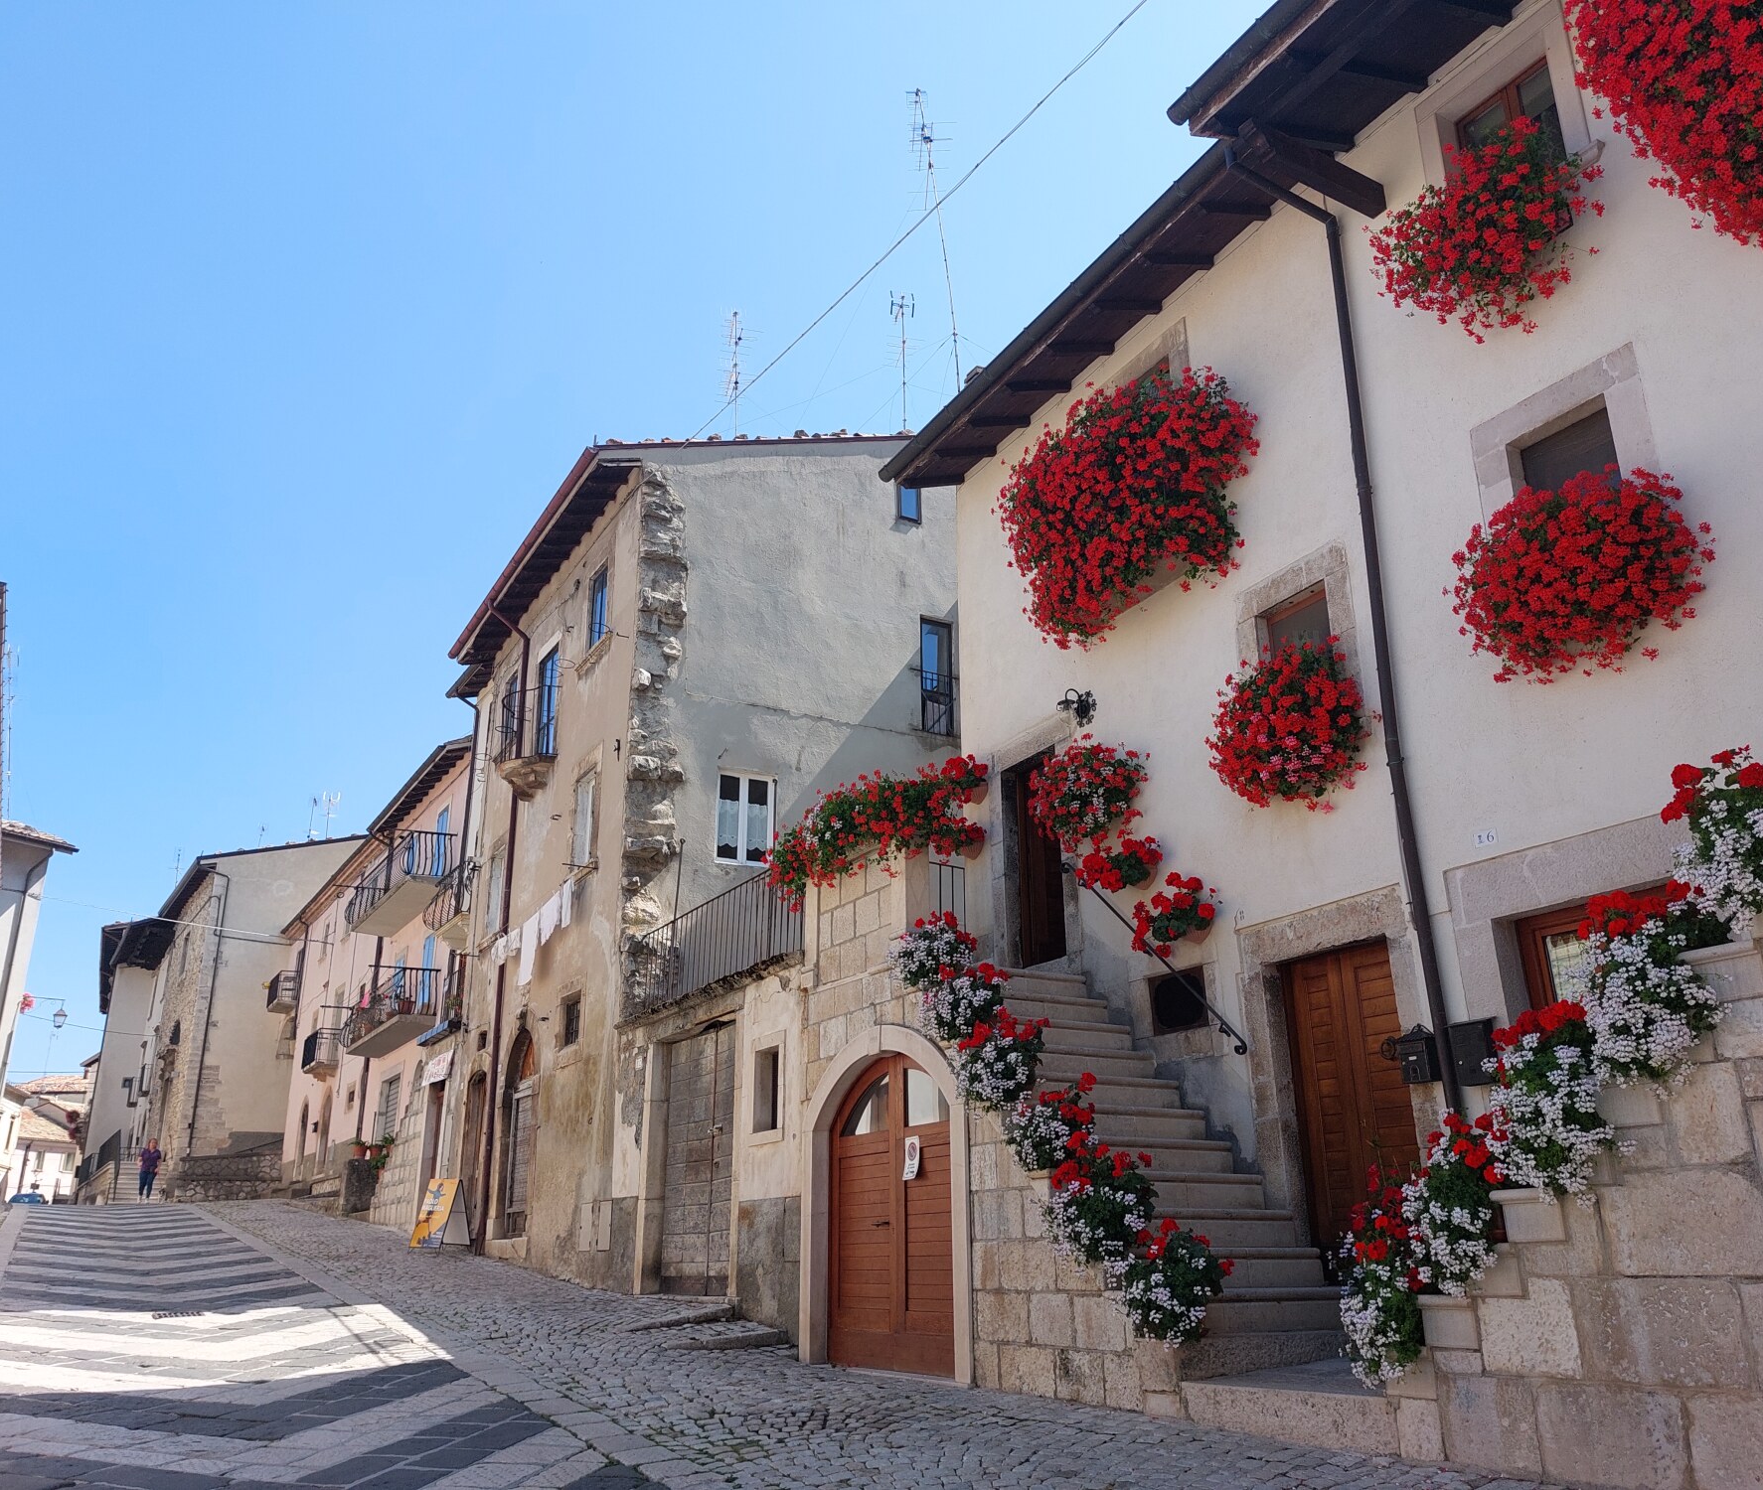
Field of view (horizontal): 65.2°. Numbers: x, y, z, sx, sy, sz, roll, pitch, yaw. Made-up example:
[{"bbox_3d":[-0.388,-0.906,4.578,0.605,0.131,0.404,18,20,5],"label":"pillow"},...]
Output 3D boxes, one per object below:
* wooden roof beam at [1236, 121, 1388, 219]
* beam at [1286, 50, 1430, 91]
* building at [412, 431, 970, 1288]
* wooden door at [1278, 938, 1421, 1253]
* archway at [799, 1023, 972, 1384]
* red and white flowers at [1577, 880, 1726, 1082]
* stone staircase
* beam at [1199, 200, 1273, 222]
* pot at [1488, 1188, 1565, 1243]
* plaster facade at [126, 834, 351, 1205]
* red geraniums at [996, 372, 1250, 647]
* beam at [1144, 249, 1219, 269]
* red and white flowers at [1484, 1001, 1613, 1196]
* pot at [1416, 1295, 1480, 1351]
[{"bbox_3d":[3.001,-3.947,9.486,1.220,0.220,0.140,12,-23,-28],"label":"wooden roof beam"},{"bbox_3d":[2.930,-4.160,8.433,1.292,0.120,0.120,-9,-12,-35],"label":"beam"},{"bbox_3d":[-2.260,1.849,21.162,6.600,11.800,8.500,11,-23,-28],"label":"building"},{"bbox_3d":[3.024,2.336,8.704,0.100,2.040,1.040,11,-23,-27],"label":"wooden door"},{"bbox_3d":[0.093,3.116,9.618,0.300,2.291,2.213,12,-24,-29],"label":"archway"},{"bbox_3d":[2.872,0.895,5.144,0.360,0.660,0.390,11,-23,-27],"label":"red and white flowers"},{"bbox_3d":[1.525,2.521,8.811,1.220,2.610,2.600,11,-23,-27],"label":"stone staircase"},{"bbox_3d":[2.719,-4.112,10.598,0.710,0.125,0.095,-8,-14,-32],"label":"beam"},{"bbox_3d":[2.680,1.921,5.591,0.240,0.185,0.320,11,-23,-27],"label":"pot"},{"bbox_3d":[-20.137,9.914,46.973,6.500,10.900,9.500,12,-23,-29],"label":"plaster facade"},{"bbox_3d":[1.929,-1.921,11.218,0.800,1.800,2.500,11,-23,-27],"label":"red geraniums"},{"bbox_3d":[2.402,-3.908,11.139,0.710,0.125,0.095,-8,-14,-32],"label":"beam"},{"bbox_3d":[2.611,1.388,5.416,0.480,0.760,0.450,12,-24,-29],"label":"red and white flowers"},{"bbox_3d":[2.420,2.394,5.709,0.260,0.200,0.300,12,-24,-29],"label":"pot"}]

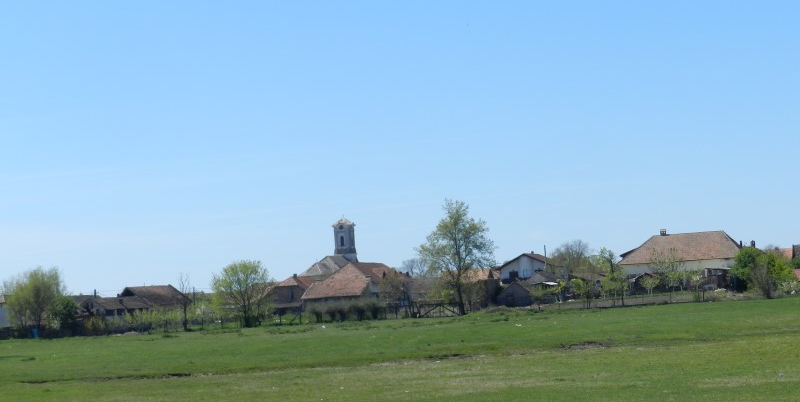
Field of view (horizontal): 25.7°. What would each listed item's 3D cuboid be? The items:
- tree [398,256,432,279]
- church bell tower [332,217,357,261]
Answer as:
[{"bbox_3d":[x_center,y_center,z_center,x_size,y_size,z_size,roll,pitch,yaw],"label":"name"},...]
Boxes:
[{"bbox_3d":[3.010,14.670,320.000,6.800,9.500,6.800,-3,-3,0],"label":"tree"},{"bbox_3d":[-13.500,15.160,440.000,4.700,22.000,4.700,-4,-3,22],"label":"church bell tower"}]

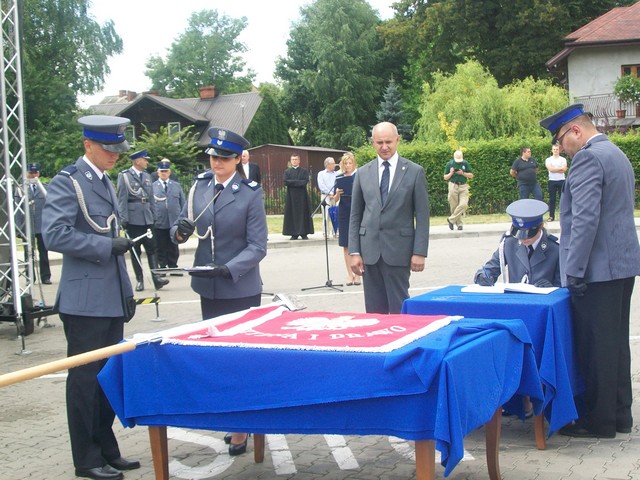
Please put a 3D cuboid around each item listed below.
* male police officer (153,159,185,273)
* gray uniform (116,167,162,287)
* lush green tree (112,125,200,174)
[{"bbox_3d":[-2.327,-0.370,15.958,0.570,1.770,0.360,-2,4,9],"label":"male police officer"},{"bbox_3d":[-2.418,-0.128,13.870,0.620,1.600,0.450,-5,5,-30],"label":"gray uniform"},{"bbox_3d":[-4.579,-1.840,29.000,2.800,2.750,2.600,-2,4,0],"label":"lush green tree"}]

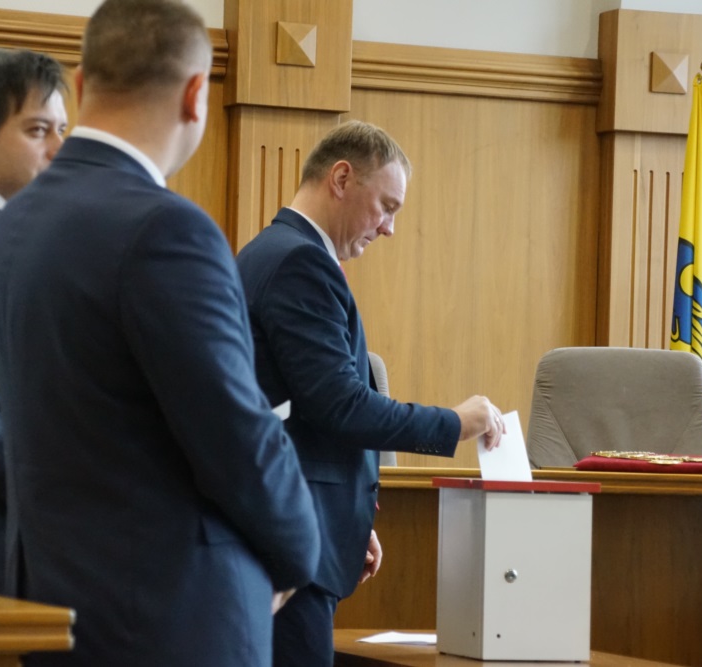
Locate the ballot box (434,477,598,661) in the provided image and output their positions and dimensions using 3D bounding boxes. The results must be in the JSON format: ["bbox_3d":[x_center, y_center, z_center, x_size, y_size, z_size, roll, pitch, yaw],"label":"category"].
[{"bbox_3d":[0.314,0.449,5.943,0.249,0.334,0.215,2,-2,-25],"label":"ballot box"}]

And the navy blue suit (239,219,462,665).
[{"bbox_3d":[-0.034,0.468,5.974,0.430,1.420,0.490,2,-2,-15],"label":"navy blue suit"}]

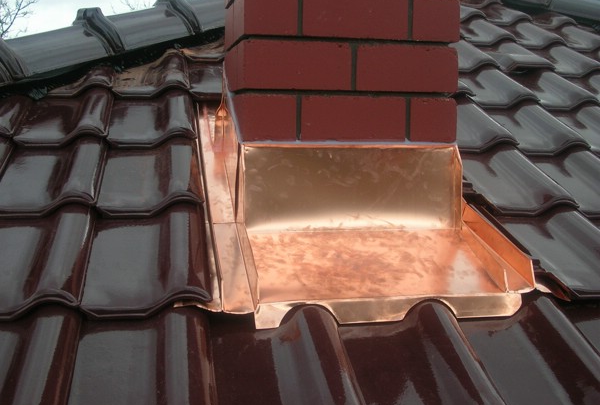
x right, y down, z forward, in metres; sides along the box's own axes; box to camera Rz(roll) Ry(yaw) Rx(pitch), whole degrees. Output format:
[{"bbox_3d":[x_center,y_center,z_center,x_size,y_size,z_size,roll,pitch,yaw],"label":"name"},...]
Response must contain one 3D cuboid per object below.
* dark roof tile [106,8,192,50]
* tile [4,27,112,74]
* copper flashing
[{"bbox_3d":[-0.604,-0.637,2.842,0.235,0.112,0.365,5,23,35],"label":"dark roof tile"},{"bbox_3d":[-0.832,-0.495,2.530,0.235,0.112,0.365,5,23,35],"label":"tile"},{"bbox_3d":[0.122,-0.044,1.835,0.664,0.239,0.903,0,24,-11],"label":"copper flashing"}]

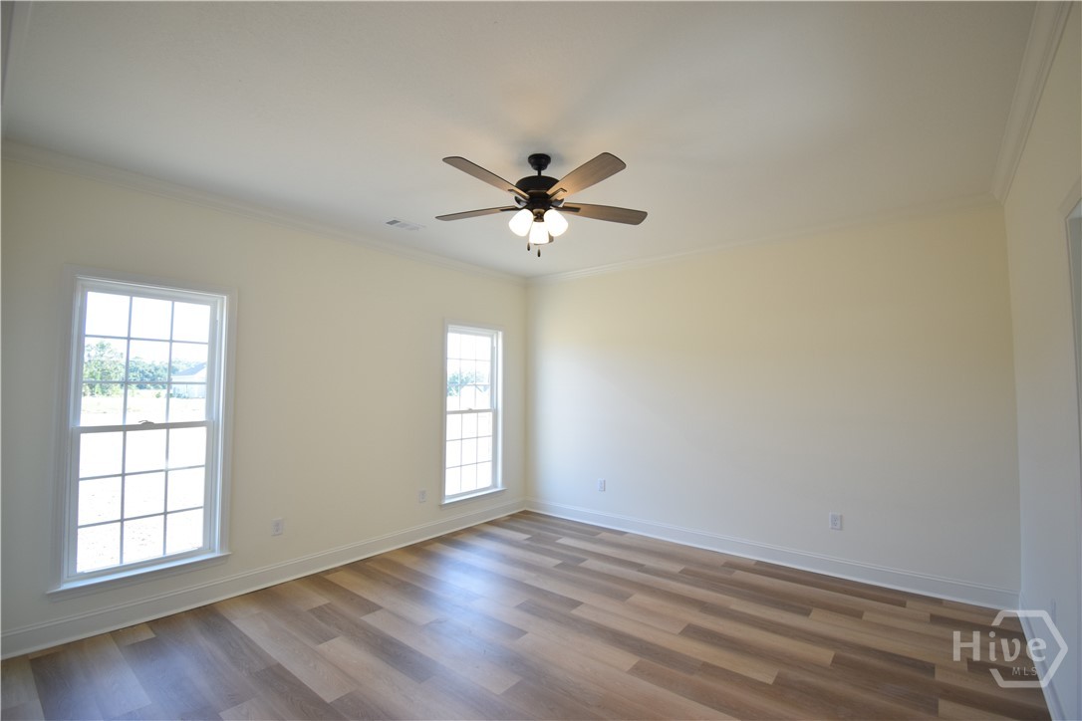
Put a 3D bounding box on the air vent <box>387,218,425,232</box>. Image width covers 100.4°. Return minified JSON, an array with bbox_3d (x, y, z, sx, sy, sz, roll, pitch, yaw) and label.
[{"bbox_3d":[-1.094,-1.099,3.672,0.165,0.020,0.290,-2,-4,42],"label":"air vent"}]

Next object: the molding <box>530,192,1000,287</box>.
[{"bbox_3d":[1.449,-1.008,4.213,4.086,0.095,0.075,-2,-4,36],"label":"molding"}]

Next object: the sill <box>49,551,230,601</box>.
[{"bbox_3d":[-2.450,1.327,2.813,0.101,0.065,0.844,-2,-4,42],"label":"sill"}]

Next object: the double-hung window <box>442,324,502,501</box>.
[{"bbox_3d":[-0.716,0.530,4.844,0.060,1.754,0.733,-2,-4,42],"label":"double-hung window"}]

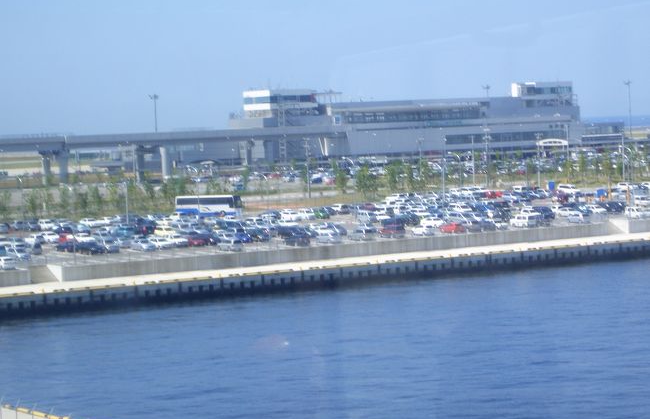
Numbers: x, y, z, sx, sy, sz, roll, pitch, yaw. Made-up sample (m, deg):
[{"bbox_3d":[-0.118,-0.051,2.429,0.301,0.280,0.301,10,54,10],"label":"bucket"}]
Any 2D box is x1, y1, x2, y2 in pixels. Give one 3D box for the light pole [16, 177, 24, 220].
[{"bbox_3d":[-54.164,-1.906,340.549,1.100,7.920,0.500,-2,3,0],"label":"light pole"}]

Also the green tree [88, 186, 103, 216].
[{"bbox_3d":[-41.652,-1.582,347.192,2.360,5.710,2.360,-2,3,0],"label":"green tree"}]

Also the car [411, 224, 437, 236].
[{"bbox_3d":[13.290,2.730,258.550,1.690,1.480,4.200,-3,3,-28],"label":"car"}]

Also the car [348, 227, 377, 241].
[{"bbox_3d":[5.029,3.270,250.581,1.720,1.470,4.200,-4,3,-33],"label":"car"}]

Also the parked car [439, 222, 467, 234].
[{"bbox_3d":[17.400,2.500,260.960,1.690,1.450,4.300,-3,3,-28],"label":"parked car"}]

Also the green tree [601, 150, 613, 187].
[{"bbox_3d":[57.073,-8.044,387.606,2.430,7.390,2.430,-2,3,0],"label":"green tree"}]

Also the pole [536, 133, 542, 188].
[{"bbox_3d":[45.800,-10.460,409.290,1.200,11.900,0.700,-2,3,0],"label":"pole"}]

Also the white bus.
[{"bbox_3d":[-19.950,-0.480,328.410,11.700,3.500,2.500,-1,3,20],"label":"white bus"}]

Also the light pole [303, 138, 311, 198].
[{"bbox_3d":[-3.760,-8.440,394.390,1.100,12.300,0.700,-2,3,0],"label":"light pole"}]

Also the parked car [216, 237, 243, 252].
[{"bbox_3d":[-11.784,4.464,237.853,1.620,1.520,3.650,-4,3,-33],"label":"parked car"}]

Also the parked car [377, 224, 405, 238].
[{"bbox_3d":[9.050,2.840,255.960,1.720,1.750,4.400,-3,3,-28],"label":"parked car"}]

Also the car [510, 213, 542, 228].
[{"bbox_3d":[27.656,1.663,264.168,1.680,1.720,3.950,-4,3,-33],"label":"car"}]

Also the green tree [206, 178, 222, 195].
[{"bbox_3d":[-24.696,-4.977,428.442,3.130,3.920,3.130,-2,3,0],"label":"green tree"}]

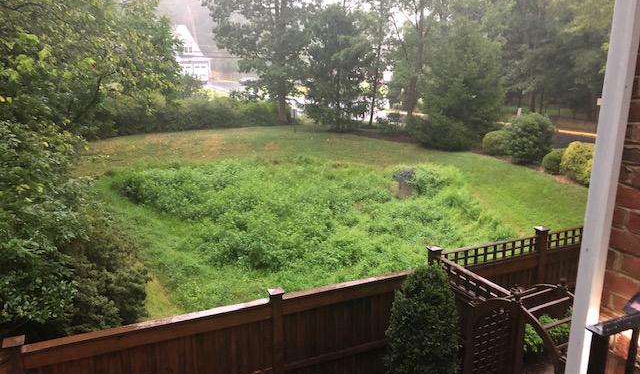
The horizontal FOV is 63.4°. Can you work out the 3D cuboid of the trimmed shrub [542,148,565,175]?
[{"bbox_3d":[8.798,-0.953,19.352,0.871,1.030,0.871,7,15,24],"label":"trimmed shrub"}]

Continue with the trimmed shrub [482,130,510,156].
[{"bbox_3d":[8.006,-2.016,23.433,1.234,1.146,1.234,5,15,18],"label":"trimmed shrub"}]

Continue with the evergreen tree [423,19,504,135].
[{"bbox_3d":[7.317,-5.449,26.713,4.359,6.250,4.359,4,14,15],"label":"evergreen tree"}]

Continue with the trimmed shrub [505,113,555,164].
[{"bbox_3d":[8.719,-2.025,21.593,1.912,2.045,1.912,6,15,21],"label":"trimmed shrub"}]

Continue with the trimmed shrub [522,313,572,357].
[{"bbox_3d":[3.426,2.204,7.760,0.850,0.650,0.700,-6,15,-24],"label":"trimmed shrub"}]

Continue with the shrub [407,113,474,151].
[{"bbox_3d":[5.615,-2.570,24.425,3.123,1.732,2.655,3,14,13],"label":"shrub"}]

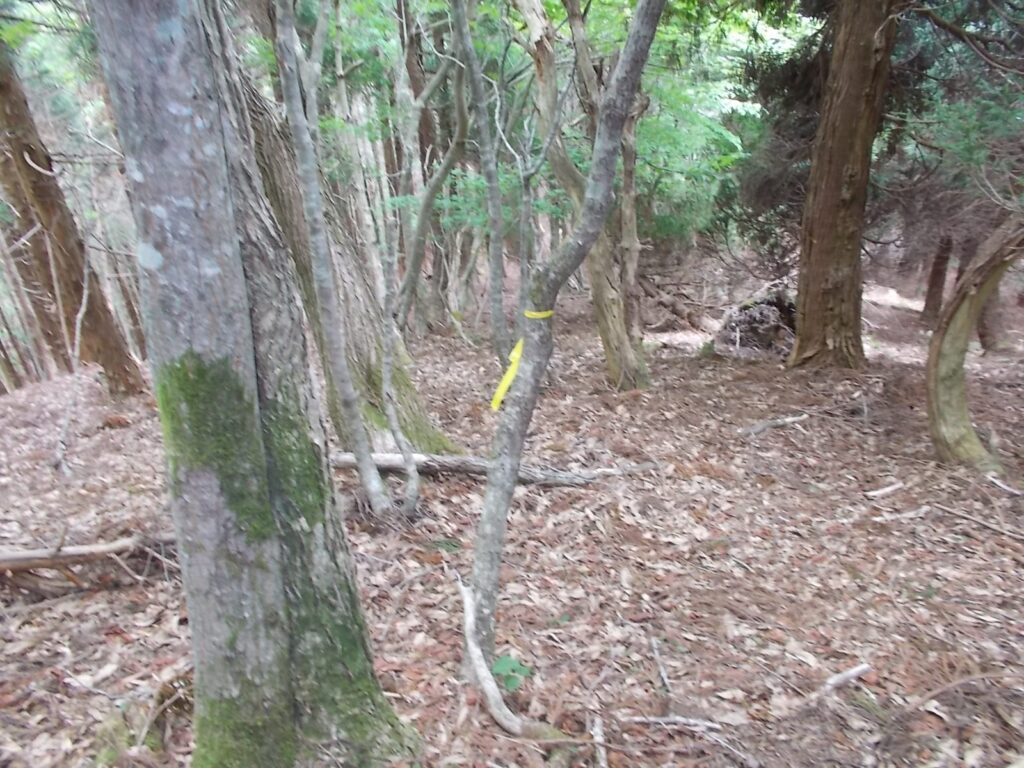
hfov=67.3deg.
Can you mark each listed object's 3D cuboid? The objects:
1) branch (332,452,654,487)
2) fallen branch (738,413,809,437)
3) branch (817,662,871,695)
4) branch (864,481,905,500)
[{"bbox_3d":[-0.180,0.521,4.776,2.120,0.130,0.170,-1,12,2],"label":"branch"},{"bbox_3d":[2.028,0.306,5.925,0.825,0.070,0.100,-10,14,-33],"label":"fallen branch"},{"bbox_3d":[1.128,0.994,2.600,0.250,0.035,0.045,-8,14,-29],"label":"branch"},{"bbox_3d":[2.165,0.613,4.465,0.350,0.035,0.045,-8,14,-29],"label":"branch"}]

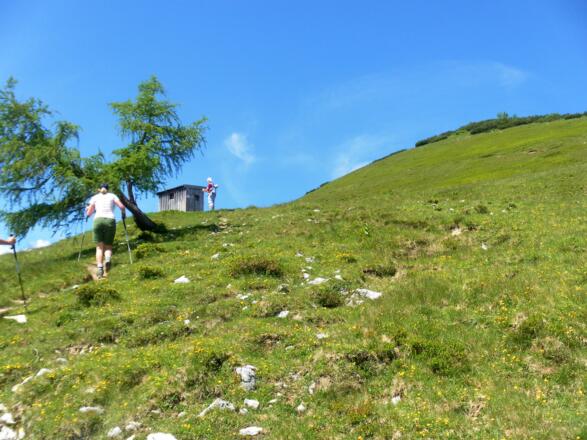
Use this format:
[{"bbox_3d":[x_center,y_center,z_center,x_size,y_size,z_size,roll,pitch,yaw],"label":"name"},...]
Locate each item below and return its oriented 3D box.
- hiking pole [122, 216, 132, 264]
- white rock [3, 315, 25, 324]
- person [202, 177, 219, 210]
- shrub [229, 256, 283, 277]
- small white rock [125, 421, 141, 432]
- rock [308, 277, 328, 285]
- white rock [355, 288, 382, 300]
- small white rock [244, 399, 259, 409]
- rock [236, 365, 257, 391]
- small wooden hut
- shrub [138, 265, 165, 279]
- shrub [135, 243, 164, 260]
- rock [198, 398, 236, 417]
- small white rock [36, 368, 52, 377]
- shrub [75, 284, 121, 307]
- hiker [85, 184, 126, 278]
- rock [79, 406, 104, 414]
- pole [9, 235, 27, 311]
[{"bbox_3d":[-3.021,0.300,10.800,0.050,1.050,0.050,-9,-6,0],"label":"hiking pole"},{"bbox_3d":[-3.831,1.365,8.150,0.320,0.110,0.200,3,-8,-25],"label":"white rock"},{"bbox_3d":[-4.196,-1.340,30.000,0.720,1.730,0.520,-1,-12,5],"label":"person"},{"bbox_3d":[-0.564,0.690,8.800,0.790,0.290,0.600,0,-12,0],"label":"shrub"},{"bbox_3d":[-0.977,1.253,3.600,0.100,0.070,0.085,0,-12,0],"label":"small white rock"},{"bbox_3d":[0.303,0.735,7.200,0.235,0.075,0.170,0,-7,2],"label":"rock"},{"bbox_3d":[0.783,0.778,6.200,0.280,0.100,0.200,-1,-7,7],"label":"white rock"},{"bbox_3d":[-0.275,1.199,3.880,0.088,0.055,0.075,0,-7,-4],"label":"small white rock"},{"bbox_3d":[-0.325,1.088,4.100,0.140,0.160,0.130,0,-12,0],"label":"rock"},{"bbox_3d":[-6.667,-1.055,35.000,2.300,1.750,1.500,-6,-9,39],"label":"small wooden hut"},{"bbox_3d":[-2.369,0.859,9.900,0.430,0.230,0.380,0,-12,0],"label":"shrub"},{"bbox_3d":[-2.789,0.615,11.500,0.550,0.310,0.500,2,-7,-14],"label":"shrub"},{"bbox_3d":[-0.499,1.231,3.900,0.235,0.085,0.160,1,-7,-7],"label":"rock"},{"bbox_3d":[-2.224,1.361,5.300,0.140,0.055,0.100,3,-8,-23],"label":"small white rock"},{"bbox_3d":[-2.642,1.018,8.000,0.620,0.280,0.500,0,-12,0],"label":"shrub"},{"bbox_3d":[-3.295,0.202,10.400,0.700,1.670,0.580,1,-12,-7],"label":"hiker"},{"bbox_3d":[-1.362,1.284,4.000,0.175,0.060,0.120,0,-12,0],"label":"rock"},{"bbox_3d":[-4.092,0.779,8.800,0.080,1.140,0.060,-11,6,-36],"label":"pole"}]

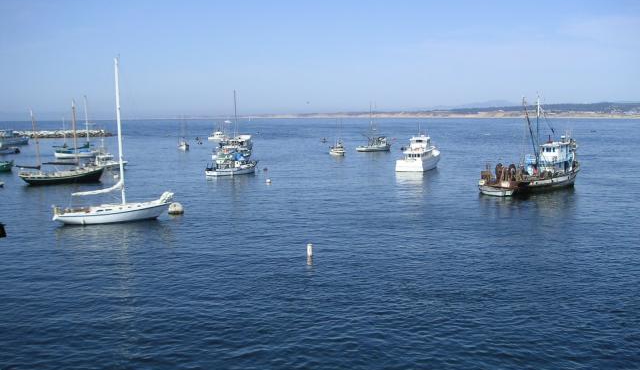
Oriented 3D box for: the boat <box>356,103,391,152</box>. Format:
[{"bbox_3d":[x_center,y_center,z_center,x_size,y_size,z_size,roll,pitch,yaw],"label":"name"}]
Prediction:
[{"bbox_3d":[13.623,-14.218,175.969,8.800,12.000,3.000,-1,6,-5],"label":"boat"}]

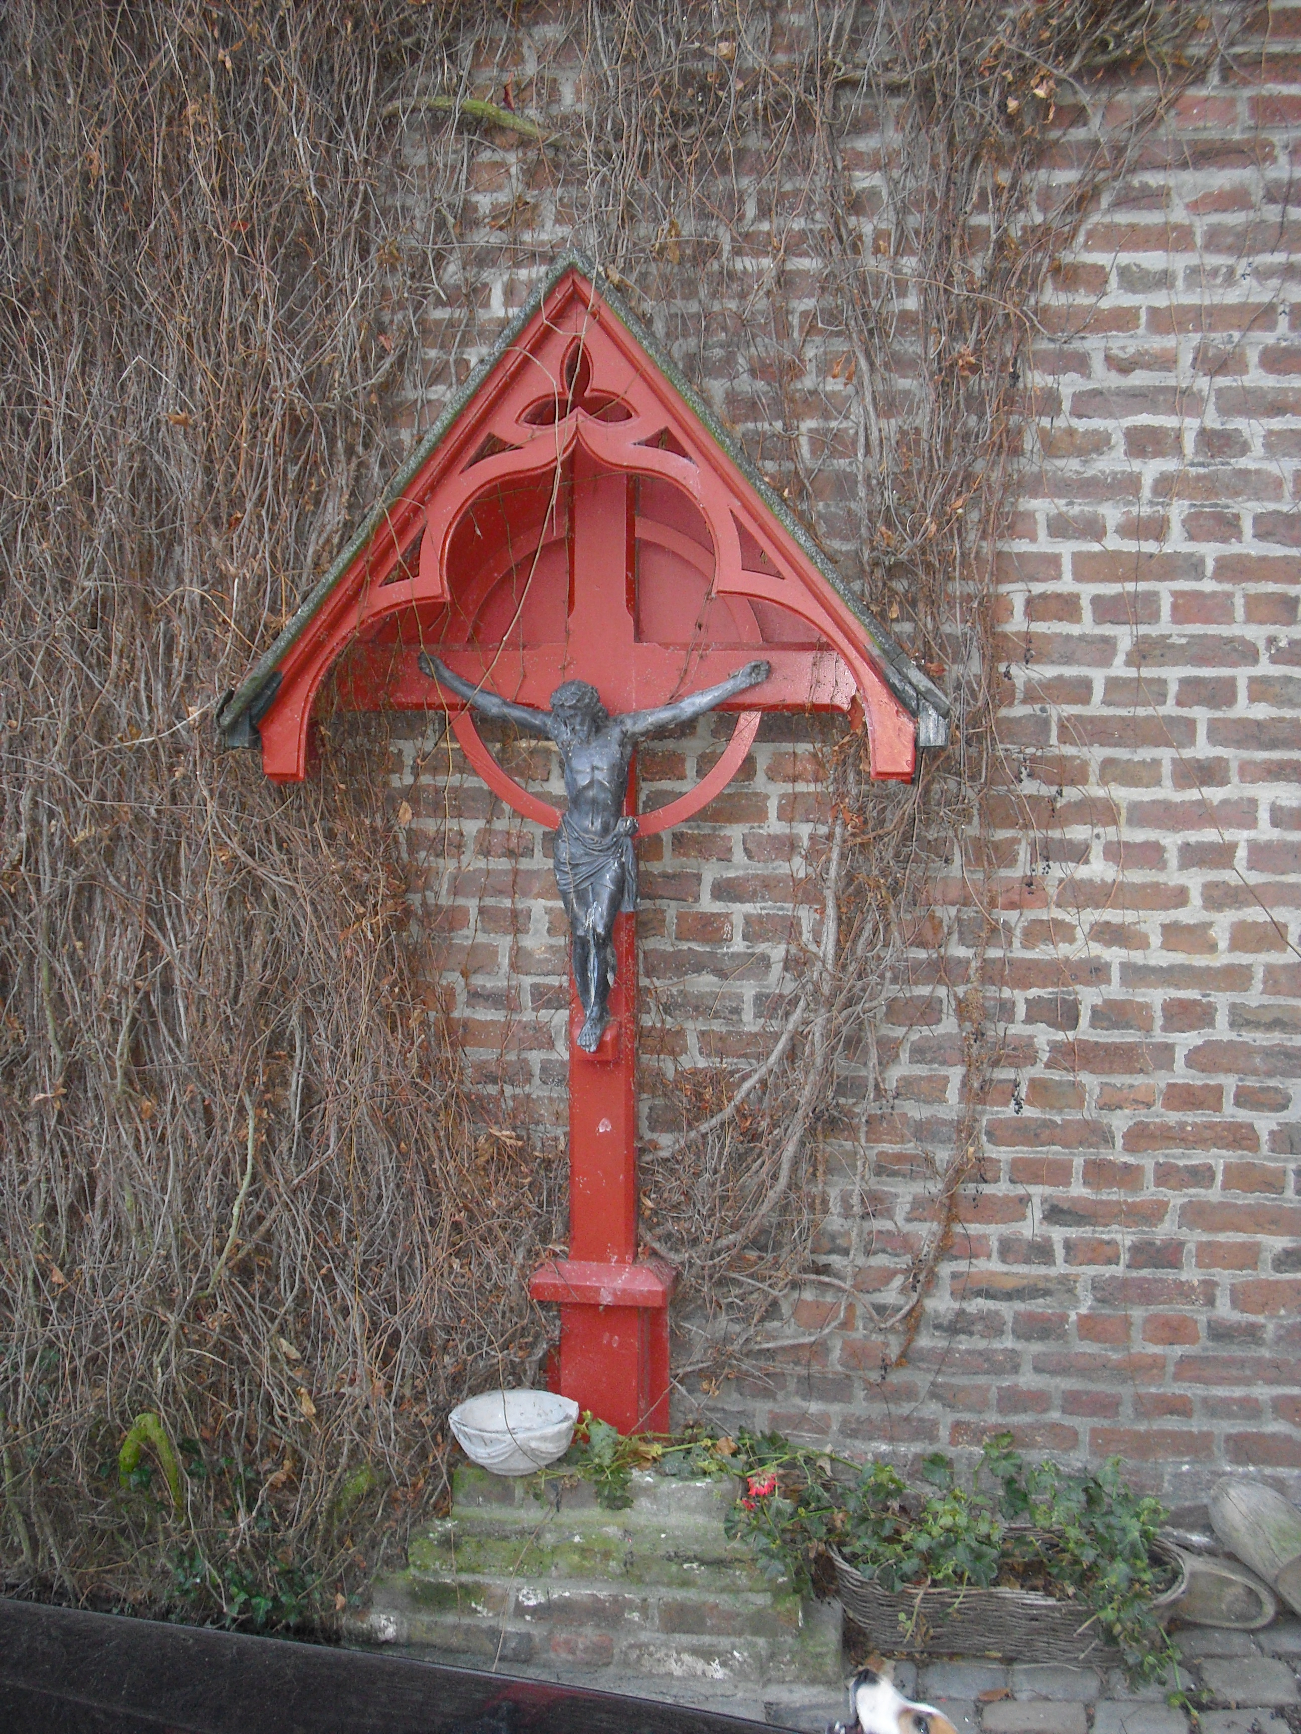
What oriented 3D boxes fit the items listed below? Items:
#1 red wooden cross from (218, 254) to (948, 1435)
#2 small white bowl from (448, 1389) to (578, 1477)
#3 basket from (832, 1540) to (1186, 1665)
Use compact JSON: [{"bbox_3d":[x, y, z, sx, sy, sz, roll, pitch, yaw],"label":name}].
[{"bbox_3d":[-0.096,0.025,3.127,1.130,1.940,0.410,1,4,5],"label":"red wooden cross"},{"bbox_3d":[-0.225,0.940,3.156,0.215,0.098,0.215,1,4,0],"label":"small white bowl"},{"bbox_3d":[0.584,1.203,3.139,0.580,0.148,0.265,1,4,6],"label":"basket"}]

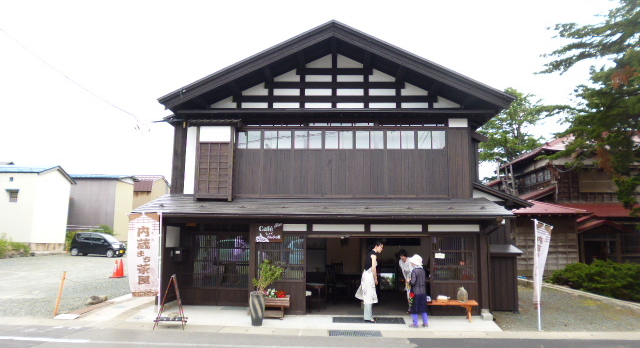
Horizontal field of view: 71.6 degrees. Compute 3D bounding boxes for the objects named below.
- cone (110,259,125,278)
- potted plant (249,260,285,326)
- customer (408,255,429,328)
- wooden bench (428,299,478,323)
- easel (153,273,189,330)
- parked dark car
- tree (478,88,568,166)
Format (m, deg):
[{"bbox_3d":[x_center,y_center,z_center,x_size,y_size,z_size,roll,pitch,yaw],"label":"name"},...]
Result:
[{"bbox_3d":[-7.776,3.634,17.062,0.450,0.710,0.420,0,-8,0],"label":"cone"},{"bbox_3d":[-1.046,2.306,8.721,0.680,1.260,0.600,0,-8,0],"label":"potted plant"},{"bbox_3d":[1.874,2.241,8.530,0.360,1.380,0.420,-5,-9,36],"label":"customer"},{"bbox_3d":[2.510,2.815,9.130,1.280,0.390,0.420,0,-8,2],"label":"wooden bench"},{"bbox_3d":[-2.827,2.407,8.433,0.600,1.020,0.480,1,-8,-3],"label":"easel"},{"bbox_3d":[-15.235,4.885,30.609,3.400,1.620,1.475,0,-8,3],"label":"parked dark car"},{"bbox_3d":[12.941,-0.072,28.270,5.800,11.400,5.600,0,-8,0],"label":"tree"}]

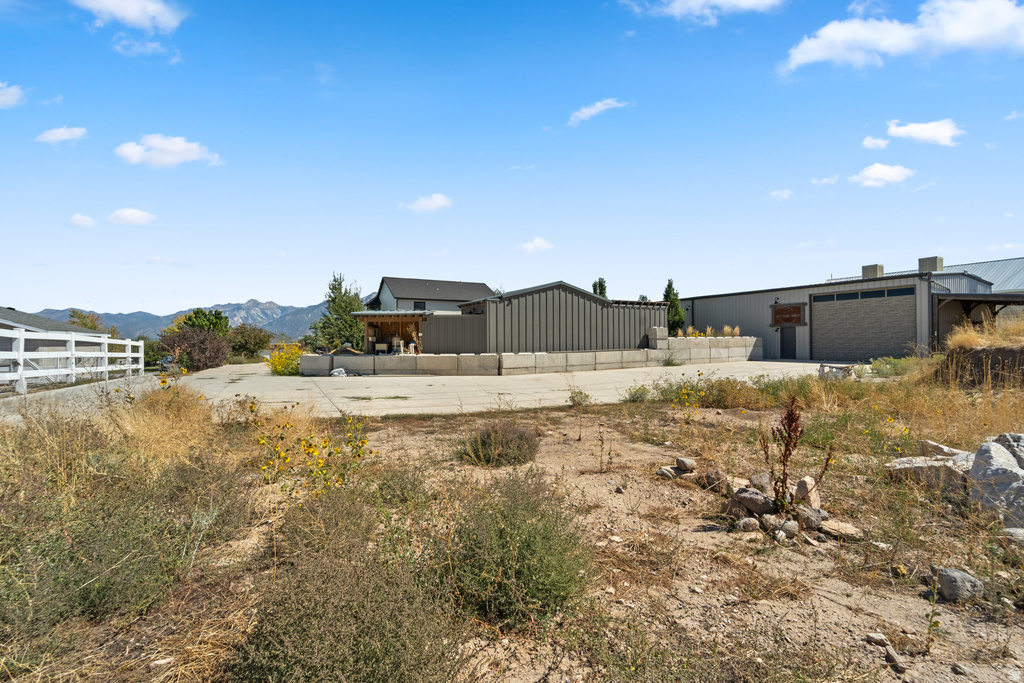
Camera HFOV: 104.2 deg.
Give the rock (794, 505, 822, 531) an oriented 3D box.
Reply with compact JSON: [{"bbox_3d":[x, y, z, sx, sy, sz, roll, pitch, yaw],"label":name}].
[{"bbox_3d":[2.374,1.409,3.191,0.190,0.180,0.180,-1,0,37],"label":"rock"}]

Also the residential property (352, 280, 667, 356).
[{"bbox_3d":[0.100,-1.350,22.400,16.600,3.800,6.800,0,0,-22],"label":"residential property"}]

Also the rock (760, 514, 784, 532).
[{"bbox_3d":[1.914,1.337,2.930,0.151,0.085,0.130,-1,0,32],"label":"rock"}]

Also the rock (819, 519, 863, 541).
[{"bbox_3d":[2.508,1.436,3.046,0.270,0.120,0.180,-1,0,39],"label":"rock"}]

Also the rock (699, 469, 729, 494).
[{"bbox_3d":[1.828,1.259,3.620,0.246,0.145,0.212,0,0,26],"label":"rock"}]

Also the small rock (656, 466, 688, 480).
[{"bbox_3d":[1.770,1.448,4.372,0.330,0.115,0.250,-1,0,22],"label":"small rock"}]

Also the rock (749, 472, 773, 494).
[{"bbox_3d":[2.181,1.245,3.500,0.182,0.135,0.162,0,0,31],"label":"rock"}]

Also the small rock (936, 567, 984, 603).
[{"bbox_3d":[2.615,1.417,2.326,0.190,0.170,0.210,-1,0,-42],"label":"small rock"}]

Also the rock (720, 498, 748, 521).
[{"bbox_3d":[1.739,1.313,3.120,0.194,0.110,0.174,0,0,28],"label":"rock"}]

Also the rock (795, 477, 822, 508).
[{"bbox_3d":[2.577,1.343,3.488,0.195,0.300,0.150,-1,0,36],"label":"rock"}]

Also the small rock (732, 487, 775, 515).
[{"bbox_3d":[1.897,1.249,3.140,0.276,0.145,0.181,0,0,25],"label":"small rock"}]

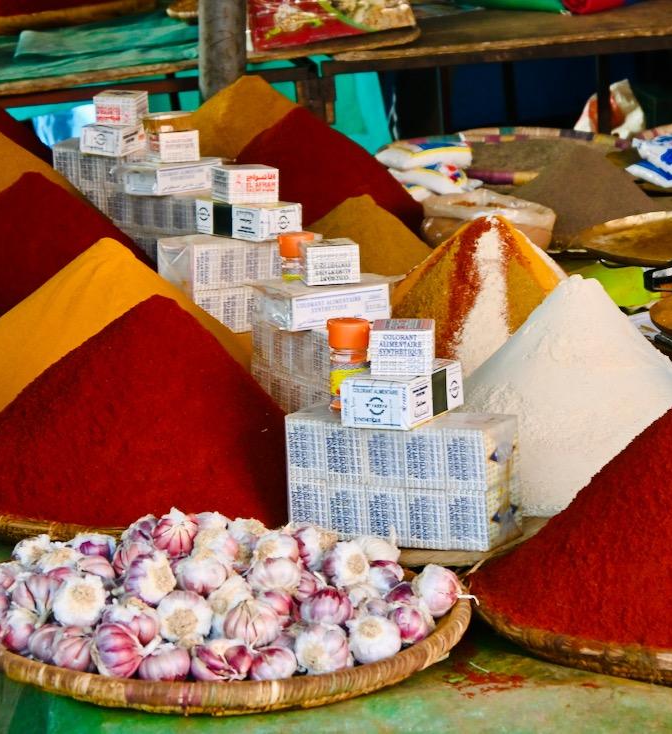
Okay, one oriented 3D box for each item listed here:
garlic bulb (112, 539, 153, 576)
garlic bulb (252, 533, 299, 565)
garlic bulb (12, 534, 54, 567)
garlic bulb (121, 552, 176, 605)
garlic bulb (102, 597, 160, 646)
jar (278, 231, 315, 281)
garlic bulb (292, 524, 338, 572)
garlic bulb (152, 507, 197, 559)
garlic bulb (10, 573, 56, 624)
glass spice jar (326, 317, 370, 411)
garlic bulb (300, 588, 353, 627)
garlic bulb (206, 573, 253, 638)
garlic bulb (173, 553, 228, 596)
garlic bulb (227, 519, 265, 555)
[{"bbox_3d":[-0.196,0.184,2.120,0.046,0.044,0.046,0,15,0],"label":"garlic bulb"},{"bbox_3d":[-0.060,0.186,2.238,0.049,0.049,0.044,5,-4,21],"label":"garlic bulb"},{"bbox_3d":[-0.316,0.194,2.299,0.046,0.046,0.045,12,-23,-28],"label":"garlic bulb"},{"bbox_3d":[-0.178,0.203,2.106,0.051,0.051,0.047,11,-18,-36],"label":"garlic bulb"},{"bbox_3d":[-0.192,0.242,2.081,0.052,0.046,0.052,0,12,0],"label":"garlic bulb"},{"bbox_3d":[-0.051,-0.126,2.904,0.048,0.099,0.048,0,12,0],"label":"jar"},{"bbox_3d":[-0.022,0.185,2.248,0.048,0.049,0.049,-19,0,24],"label":"garlic bulb"},{"bbox_3d":[-0.165,0.171,2.245,0.048,0.050,0.048,-3,30,0],"label":"garlic bulb"},{"bbox_3d":[-0.285,0.218,2.070,0.046,0.046,0.047,-24,58,3],"label":"garlic bulb"},{"bbox_3d":[0.015,-0.002,2.480,0.048,0.099,0.048,0,12,0],"label":"glass spice jar"},{"bbox_3d":[-0.010,0.231,2.102,0.051,0.045,0.051,0,12,0],"label":"garlic bulb"},{"bbox_3d":[-0.098,0.219,2.025,0.047,0.047,0.046,1,50,17],"label":"garlic bulb"},{"bbox_3d":[-0.129,0.199,2.111,0.051,0.046,0.051,0,14,0],"label":"garlic bulb"},{"bbox_3d":[-0.093,0.181,2.282,0.048,0.043,0.048,0,-16,0],"label":"garlic bulb"}]

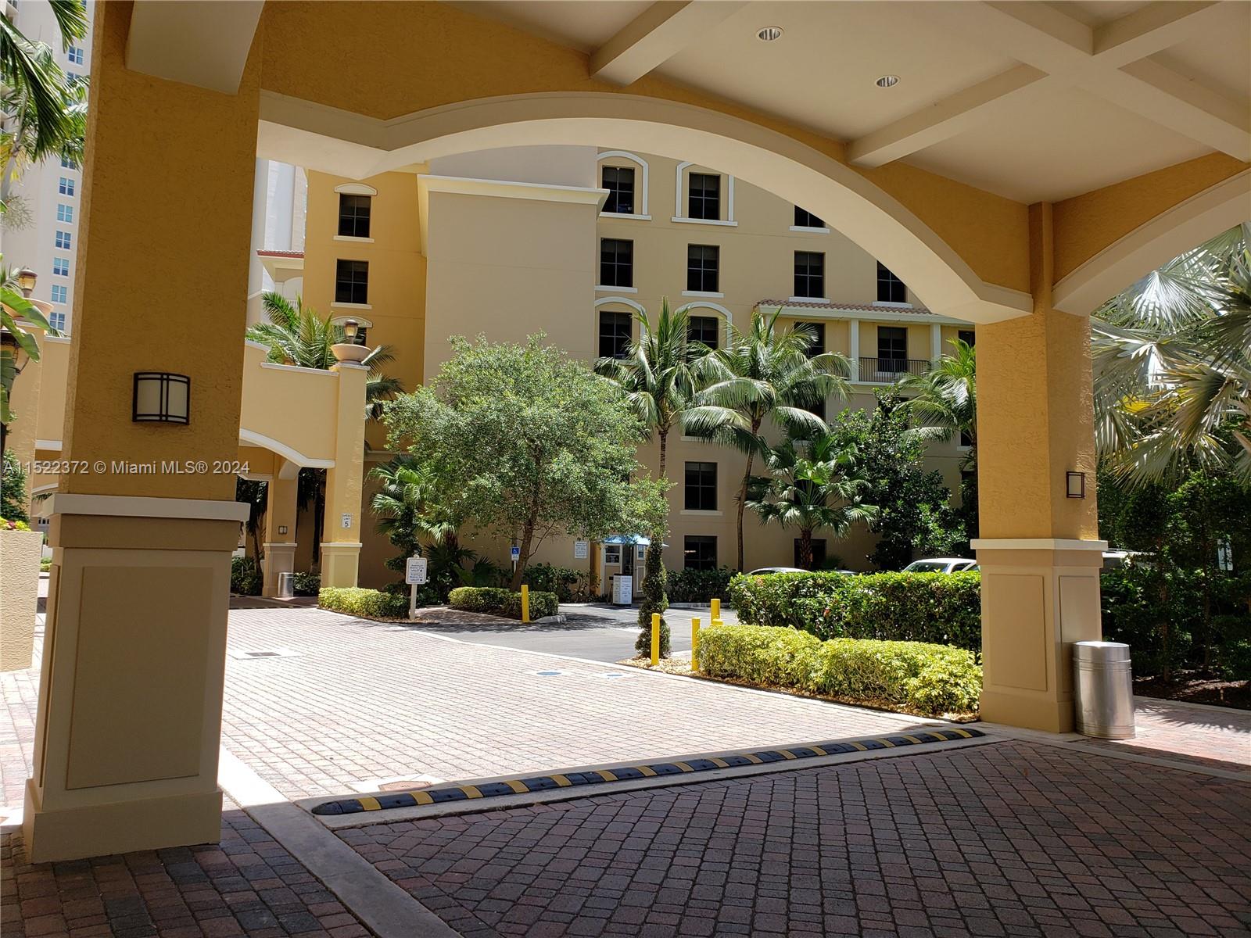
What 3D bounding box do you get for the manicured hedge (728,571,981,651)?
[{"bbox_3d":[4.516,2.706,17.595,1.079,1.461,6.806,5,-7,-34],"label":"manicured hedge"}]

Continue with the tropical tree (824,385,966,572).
[{"bbox_3d":[10.577,1.114,36.929,5.166,8.542,4.700,-1,-6,16],"label":"tropical tree"}]

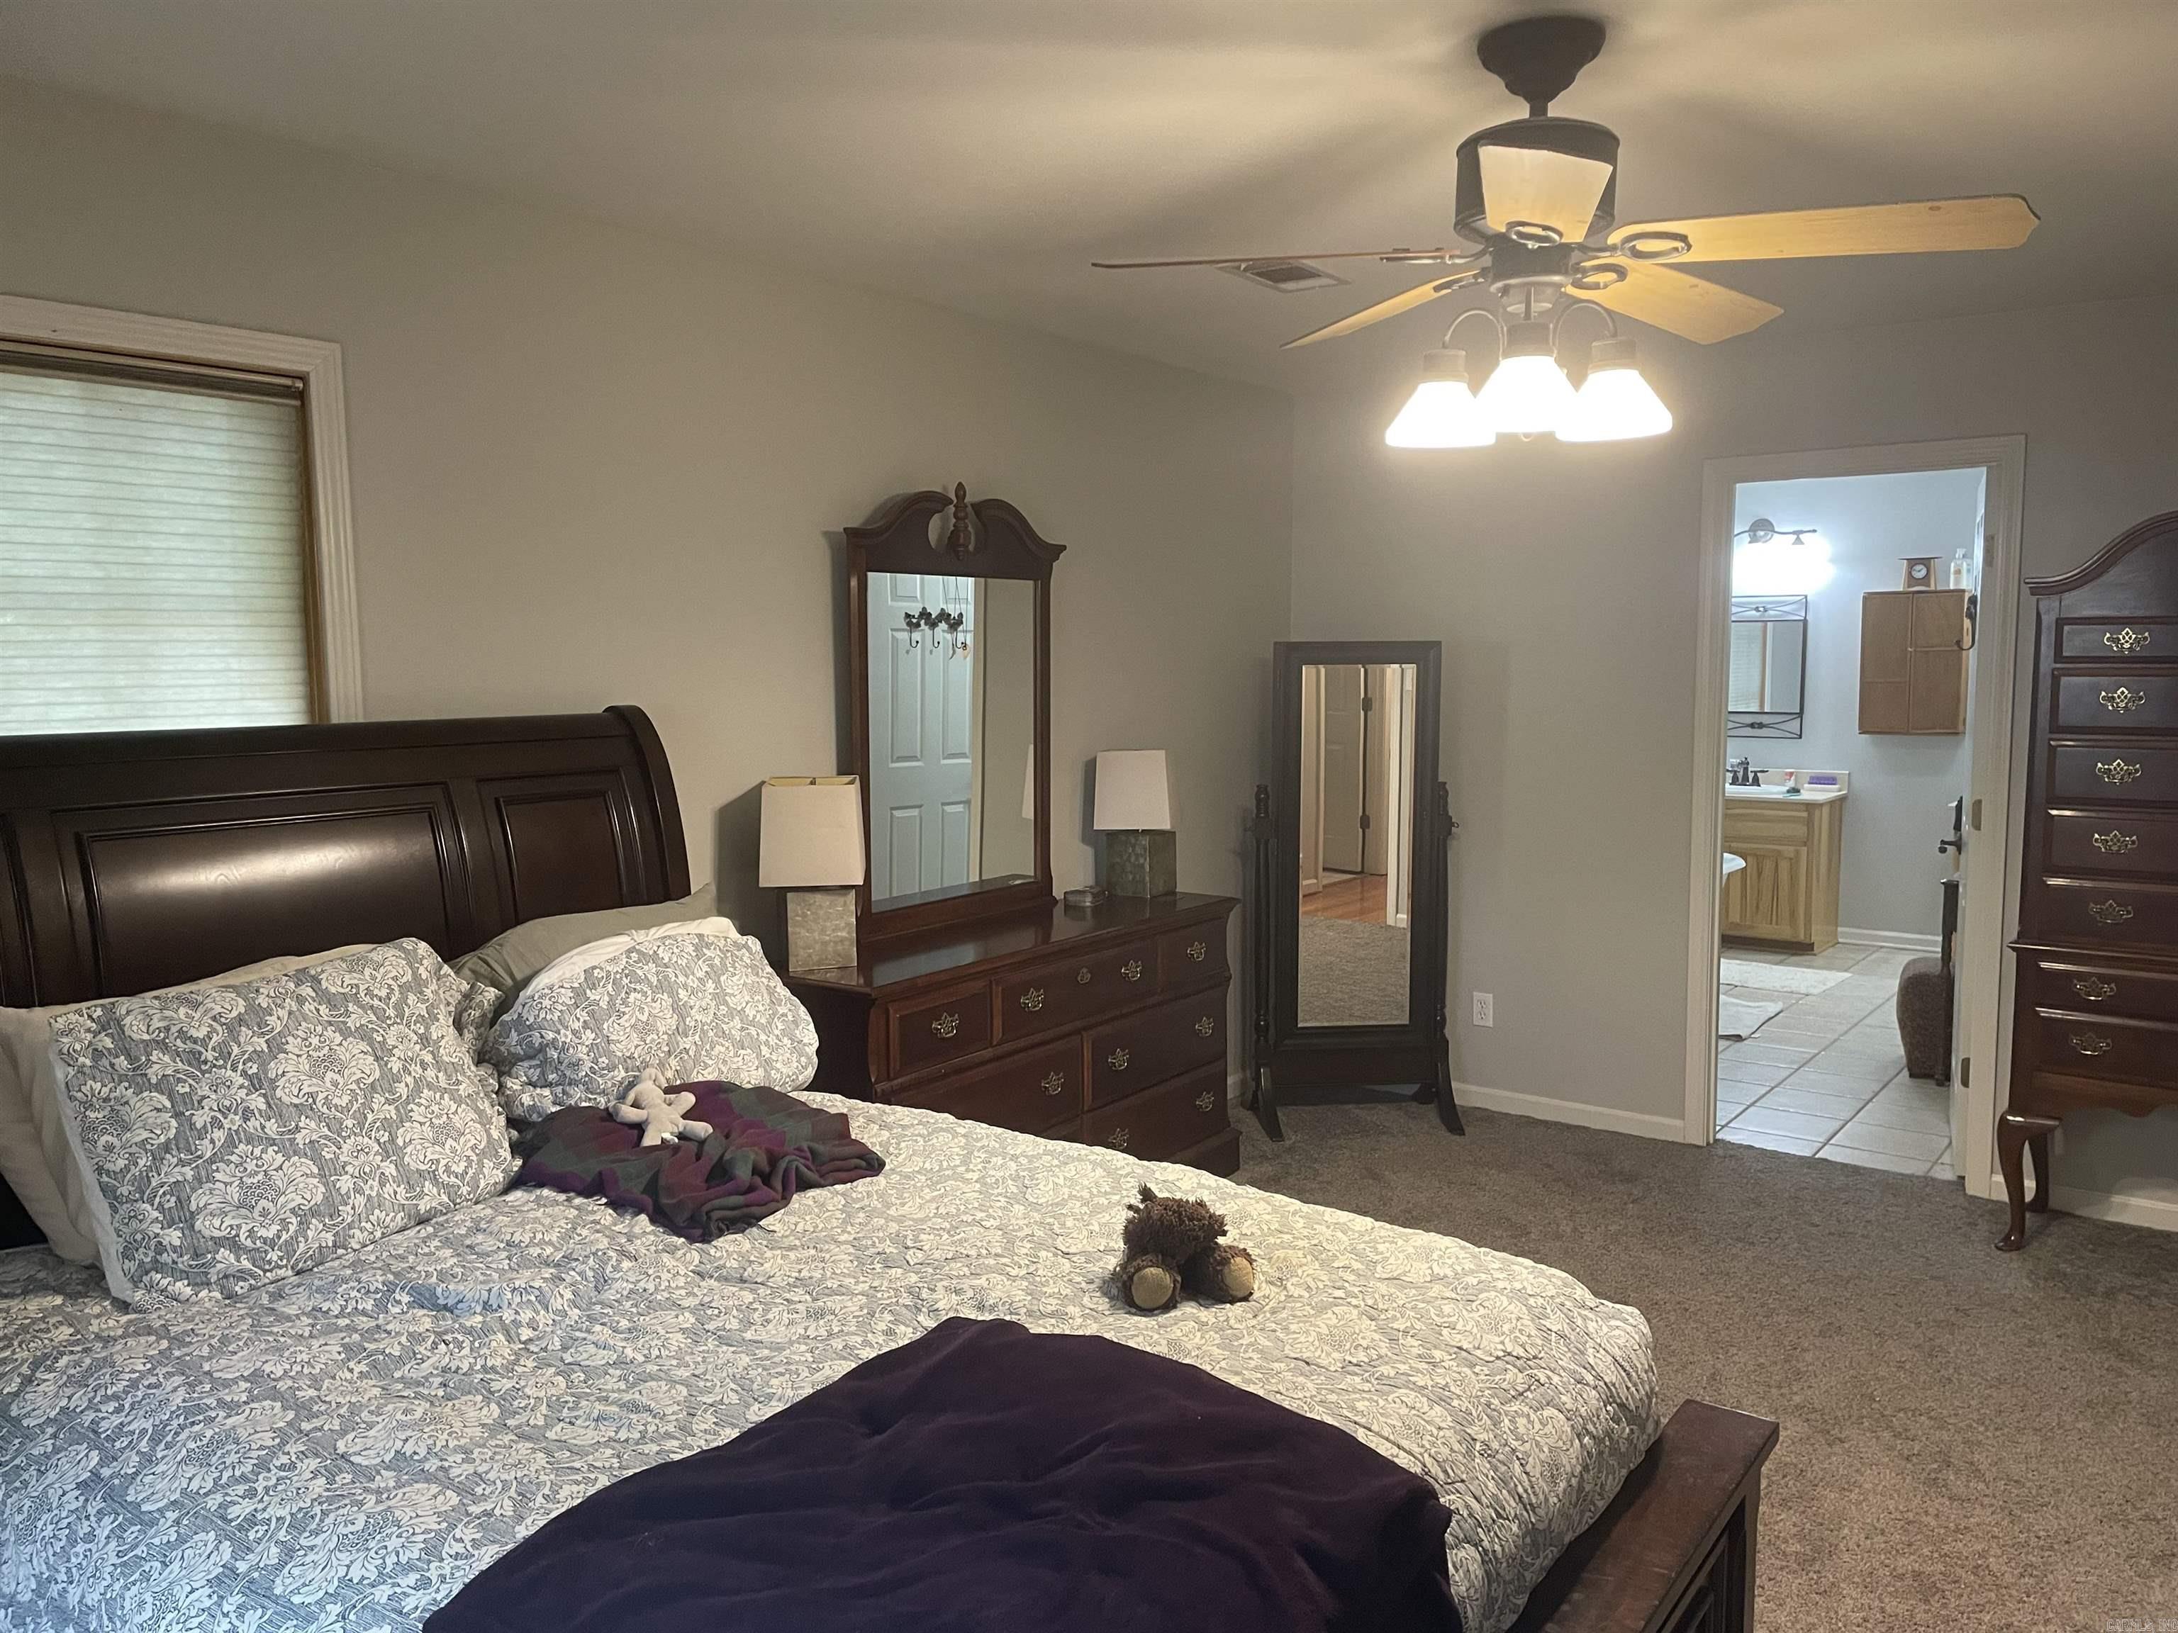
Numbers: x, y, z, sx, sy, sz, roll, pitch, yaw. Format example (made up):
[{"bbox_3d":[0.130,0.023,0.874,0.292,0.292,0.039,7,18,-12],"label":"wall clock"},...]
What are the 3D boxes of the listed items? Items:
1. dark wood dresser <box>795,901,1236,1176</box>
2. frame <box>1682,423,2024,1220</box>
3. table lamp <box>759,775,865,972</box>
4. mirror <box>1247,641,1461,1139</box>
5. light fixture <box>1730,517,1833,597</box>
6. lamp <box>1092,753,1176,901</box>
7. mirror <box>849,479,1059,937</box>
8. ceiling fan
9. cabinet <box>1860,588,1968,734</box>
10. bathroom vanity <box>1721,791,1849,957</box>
[{"bbox_3d":[-0.176,0.707,4.374,0.425,0.830,1.530,4,8,37],"label":"dark wood dresser"},{"bbox_3d":[2.218,0.002,4.782,0.848,2.100,0.140,4,8,37],"label":"frame"},{"bbox_3d":[-0.653,0.133,3.814,0.240,0.440,0.235,-3,6,-19],"label":"table lamp"},{"bbox_3d":[0.863,0.225,5.290,0.690,1.575,0.380,-1,6,-5],"label":"mirror"},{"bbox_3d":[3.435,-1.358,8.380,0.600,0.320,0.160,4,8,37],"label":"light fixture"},{"bbox_3d":[0.146,0.018,4.851,0.240,0.440,0.235,0,6,2],"label":"lamp"},{"bbox_3d":[-0.331,-0.299,4.390,0.070,1.160,0.860,4,8,37],"label":"mirror"},{"bbox_3d":[0.656,-0.836,2.387,1.280,0.580,1.280,4,8,37],"label":"ceiling fan"},{"bbox_3d":[4.031,-0.746,7.988,0.445,0.690,0.180,4,8,37],"label":"cabinet"},{"bbox_3d":[3.334,0.258,8.414,0.950,0.810,0.535,4,8,37],"label":"bathroom vanity"}]

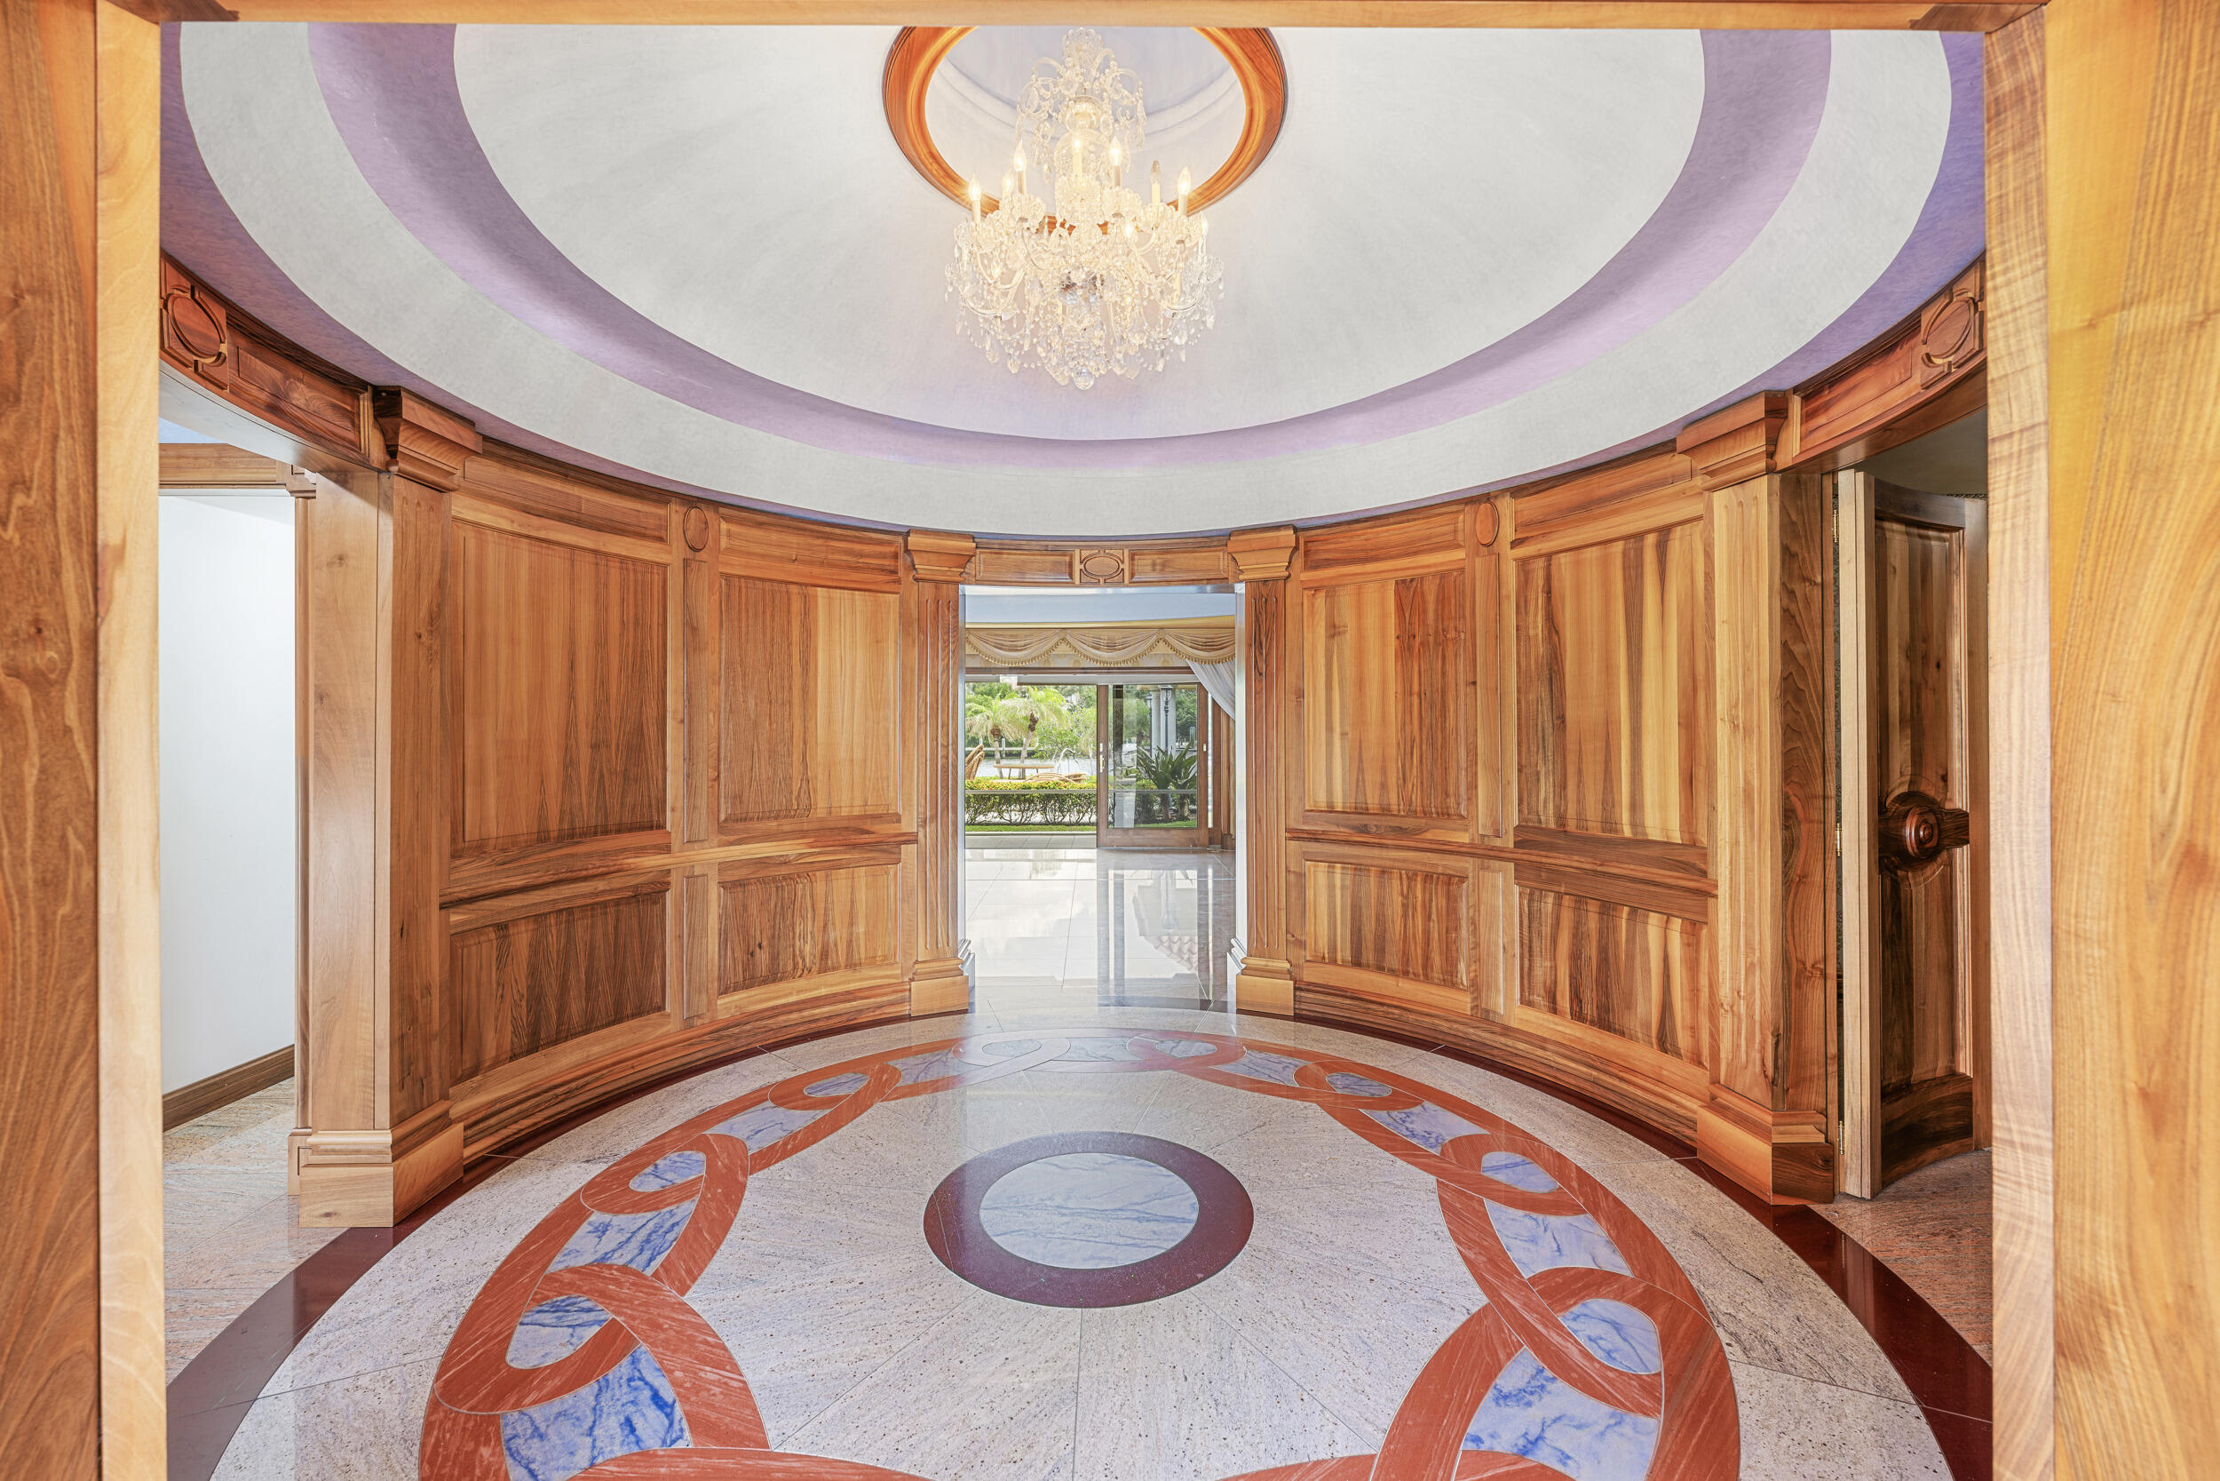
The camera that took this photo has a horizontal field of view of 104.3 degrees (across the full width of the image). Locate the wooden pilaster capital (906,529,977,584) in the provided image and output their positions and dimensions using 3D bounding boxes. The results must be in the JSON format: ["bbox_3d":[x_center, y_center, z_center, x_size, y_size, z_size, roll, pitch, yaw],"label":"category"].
[{"bbox_3d":[-0.817,-0.877,4.161,0.318,0.222,0.087,0,0,-21],"label":"wooden pilaster capital"}]

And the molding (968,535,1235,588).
[{"bbox_3d":[-0.042,-0.886,4.306,1.273,0.221,0.161,0,0,0],"label":"molding"}]

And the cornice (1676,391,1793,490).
[{"bbox_3d":[1.868,-0.883,2.591,0.087,0.222,0.318,0,0,-7],"label":"cornice"}]

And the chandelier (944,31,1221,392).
[{"bbox_3d":[-0.075,-1.535,2.474,0.791,1.052,0.791,0,0,0],"label":"chandelier"}]

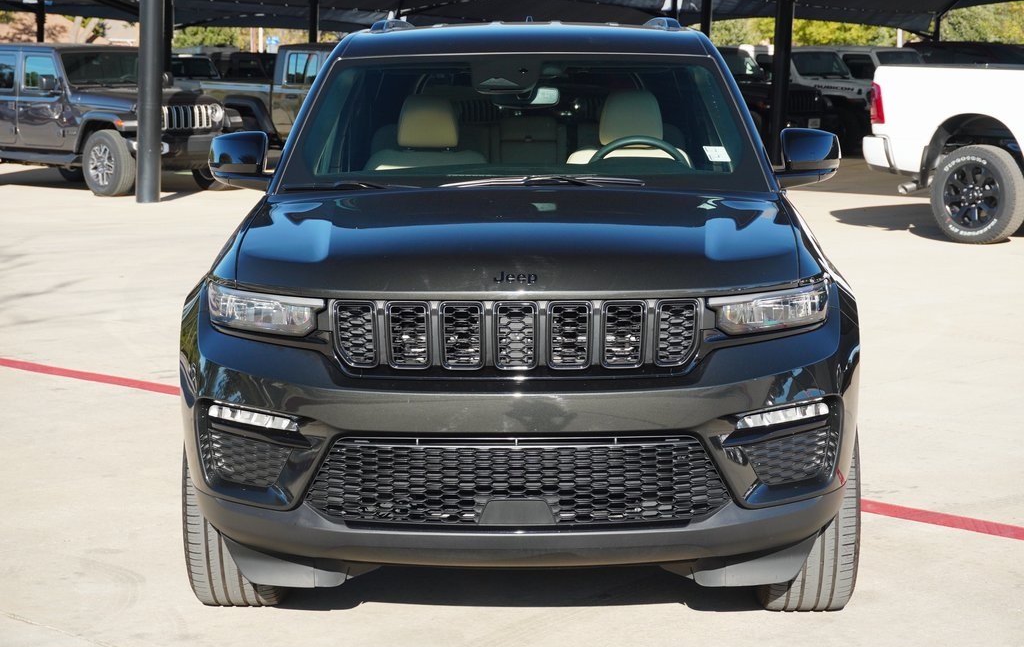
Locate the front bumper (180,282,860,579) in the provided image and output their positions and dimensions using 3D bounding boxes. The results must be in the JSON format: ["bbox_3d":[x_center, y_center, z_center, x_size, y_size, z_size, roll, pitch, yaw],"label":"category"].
[{"bbox_3d":[0.015,0.282,5.481,1.870,0.770,0.580,0,7,1],"label":"front bumper"}]

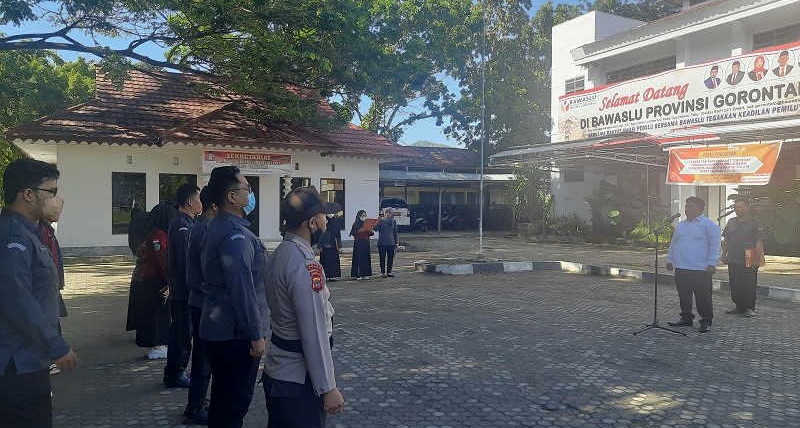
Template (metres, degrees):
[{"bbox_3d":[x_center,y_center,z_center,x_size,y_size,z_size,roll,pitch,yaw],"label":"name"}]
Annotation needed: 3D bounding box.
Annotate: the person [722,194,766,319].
[{"bbox_3d":[4.980,0.590,8.390,0.360,1.690,0.580,0,0,-37],"label":"person"}]

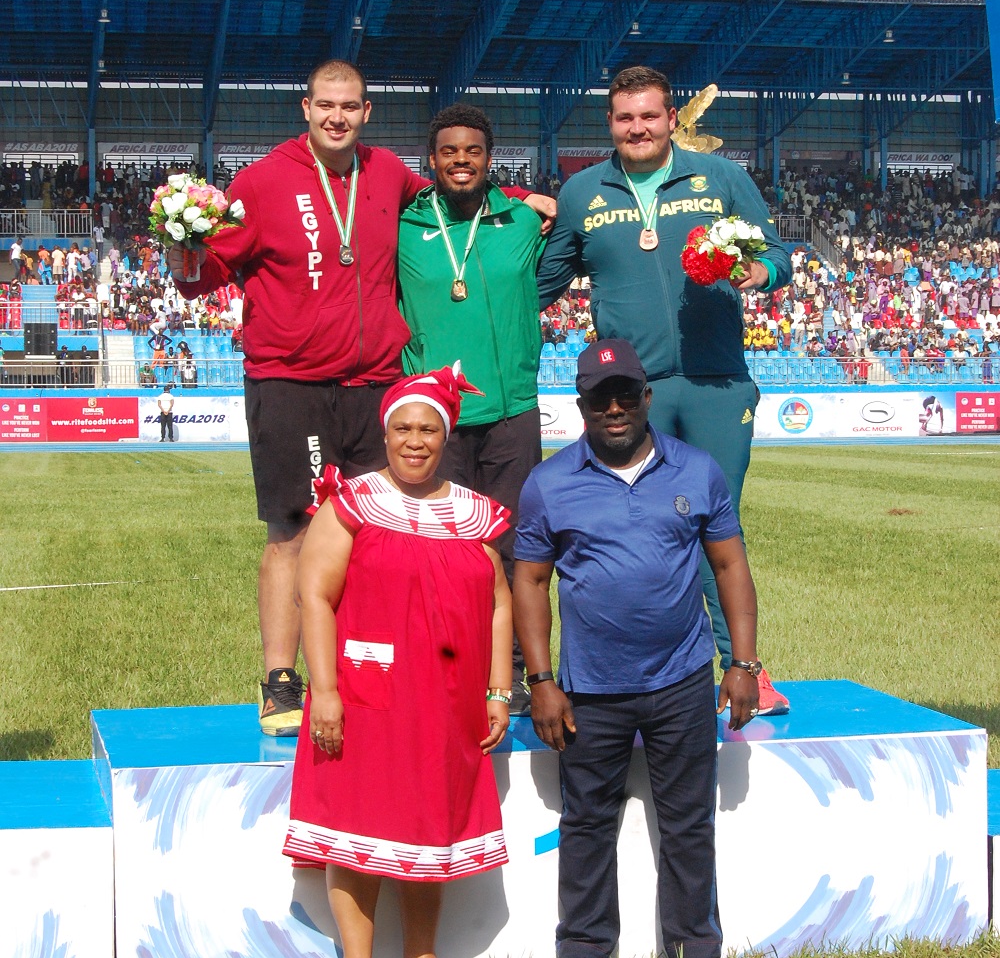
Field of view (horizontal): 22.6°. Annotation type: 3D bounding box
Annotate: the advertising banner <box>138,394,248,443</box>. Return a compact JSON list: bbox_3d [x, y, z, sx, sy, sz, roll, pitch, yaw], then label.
[{"bbox_3d":[-8.474,-1.640,69.200,2.900,1.220,0.050,-1,2,-8],"label":"advertising banner"}]

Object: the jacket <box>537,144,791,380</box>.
[{"bbox_3d":[0.477,-0.647,7.470,0.800,0.710,0.440,0,2,5],"label":"jacket"}]

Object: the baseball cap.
[{"bbox_3d":[0.300,-0.306,6.730,0.185,0.140,0.260,-4,2,6],"label":"baseball cap"}]

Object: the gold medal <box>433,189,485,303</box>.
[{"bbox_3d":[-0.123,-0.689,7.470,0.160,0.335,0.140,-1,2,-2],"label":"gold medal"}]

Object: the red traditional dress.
[{"bbox_3d":[-0.272,0.505,6.590,0.580,1.050,0.390,-1,2,-14],"label":"red traditional dress"}]

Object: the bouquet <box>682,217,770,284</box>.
[{"bbox_3d":[0.644,-0.656,7.190,0.250,0.200,0.220,0,2,10],"label":"bouquet"}]

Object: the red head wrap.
[{"bbox_3d":[-0.183,-0.210,6.620,0.260,0.200,0.250,-1,2,-3],"label":"red head wrap"}]

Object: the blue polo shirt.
[{"bbox_3d":[0.340,0.217,6.700,0.585,0.695,0.340,-1,2,-5],"label":"blue polo shirt"}]

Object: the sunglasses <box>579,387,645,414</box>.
[{"bbox_3d":[0.299,-0.211,6.650,0.150,0.052,0.150,-5,3,1],"label":"sunglasses"}]

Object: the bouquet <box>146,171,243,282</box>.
[{"bbox_3d":[-0.853,-0.710,7.020,0.270,0.300,0.250,-1,2,-5],"label":"bouquet"}]

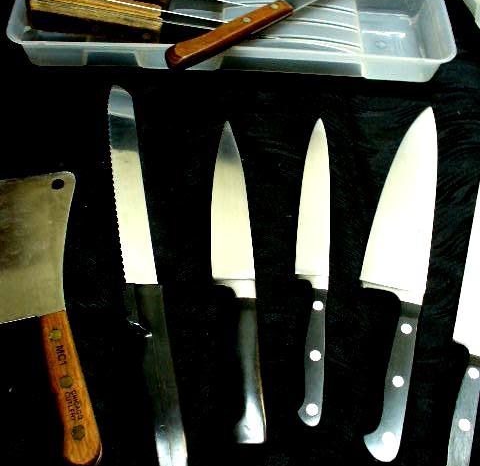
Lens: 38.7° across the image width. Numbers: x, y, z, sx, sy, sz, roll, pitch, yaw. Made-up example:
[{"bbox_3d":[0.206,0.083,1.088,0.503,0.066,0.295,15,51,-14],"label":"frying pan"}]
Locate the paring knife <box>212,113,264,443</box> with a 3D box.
[{"bbox_3d":[-0.005,0.018,0.504,0.032,0.020,0.276,-1,55,-3],"label":"paring knife"}]

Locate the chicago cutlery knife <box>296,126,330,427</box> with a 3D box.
[{"bbox_3d":[0.055,0.012,0.513,0.025,0.017,0.273,6,55,2],"label":"chicago cutlery knife"}]

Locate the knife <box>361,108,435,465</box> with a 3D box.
[{"bbox_3d":[0.118,0.013,0.513,0.047,0.020,0.320,12,55,6],"label":"knife"}]

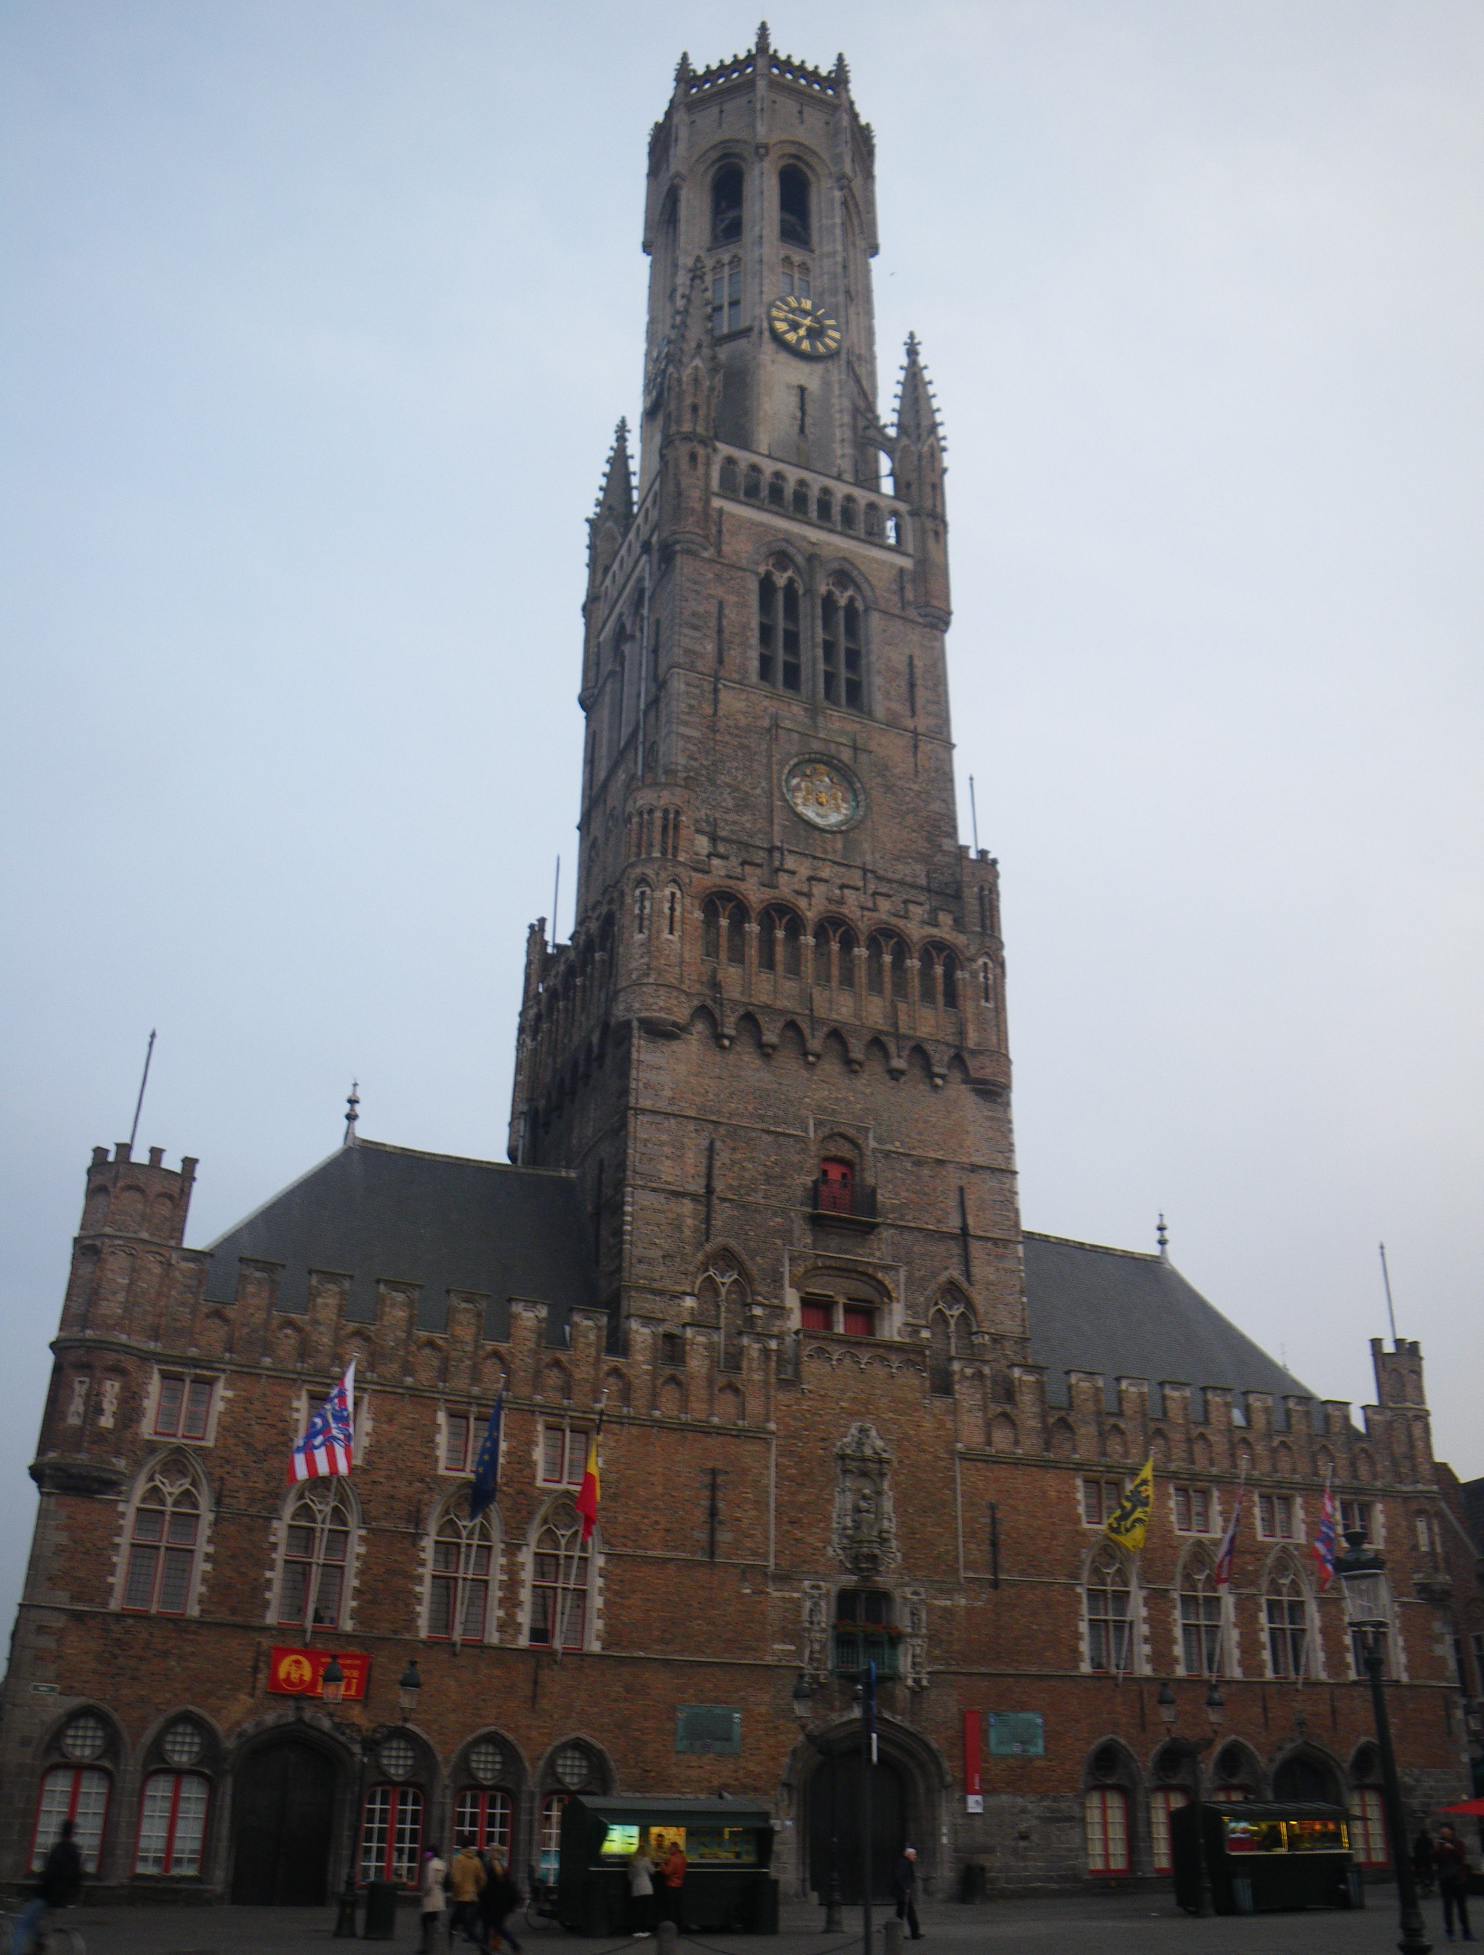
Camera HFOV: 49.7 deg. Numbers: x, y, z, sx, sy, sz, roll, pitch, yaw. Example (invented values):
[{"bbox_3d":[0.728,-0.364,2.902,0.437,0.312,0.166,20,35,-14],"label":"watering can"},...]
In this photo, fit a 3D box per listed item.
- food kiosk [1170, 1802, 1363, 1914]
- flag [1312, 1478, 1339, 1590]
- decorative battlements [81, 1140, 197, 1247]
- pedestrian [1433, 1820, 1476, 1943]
[{"bbox_3d":[12.495,21.232,38.734,3.900,2.400,2.200,12,-30,-20],"label":"food kiosk"},{"bbox_3d":[17.420,16.612,47.779,0.900,2.900,0.700,12,-30,-20],"label":"flag"},{"bbox_3d":[-15.904,6.196,42.216,2.650,2.450,2.650,12,-30,-19],"label":"decorative battlements"},{"bbox_3d":[11.683,14.823,26.212,0.600,1.770,0.450,-16,-32,29],"label":"pedestrian"}]

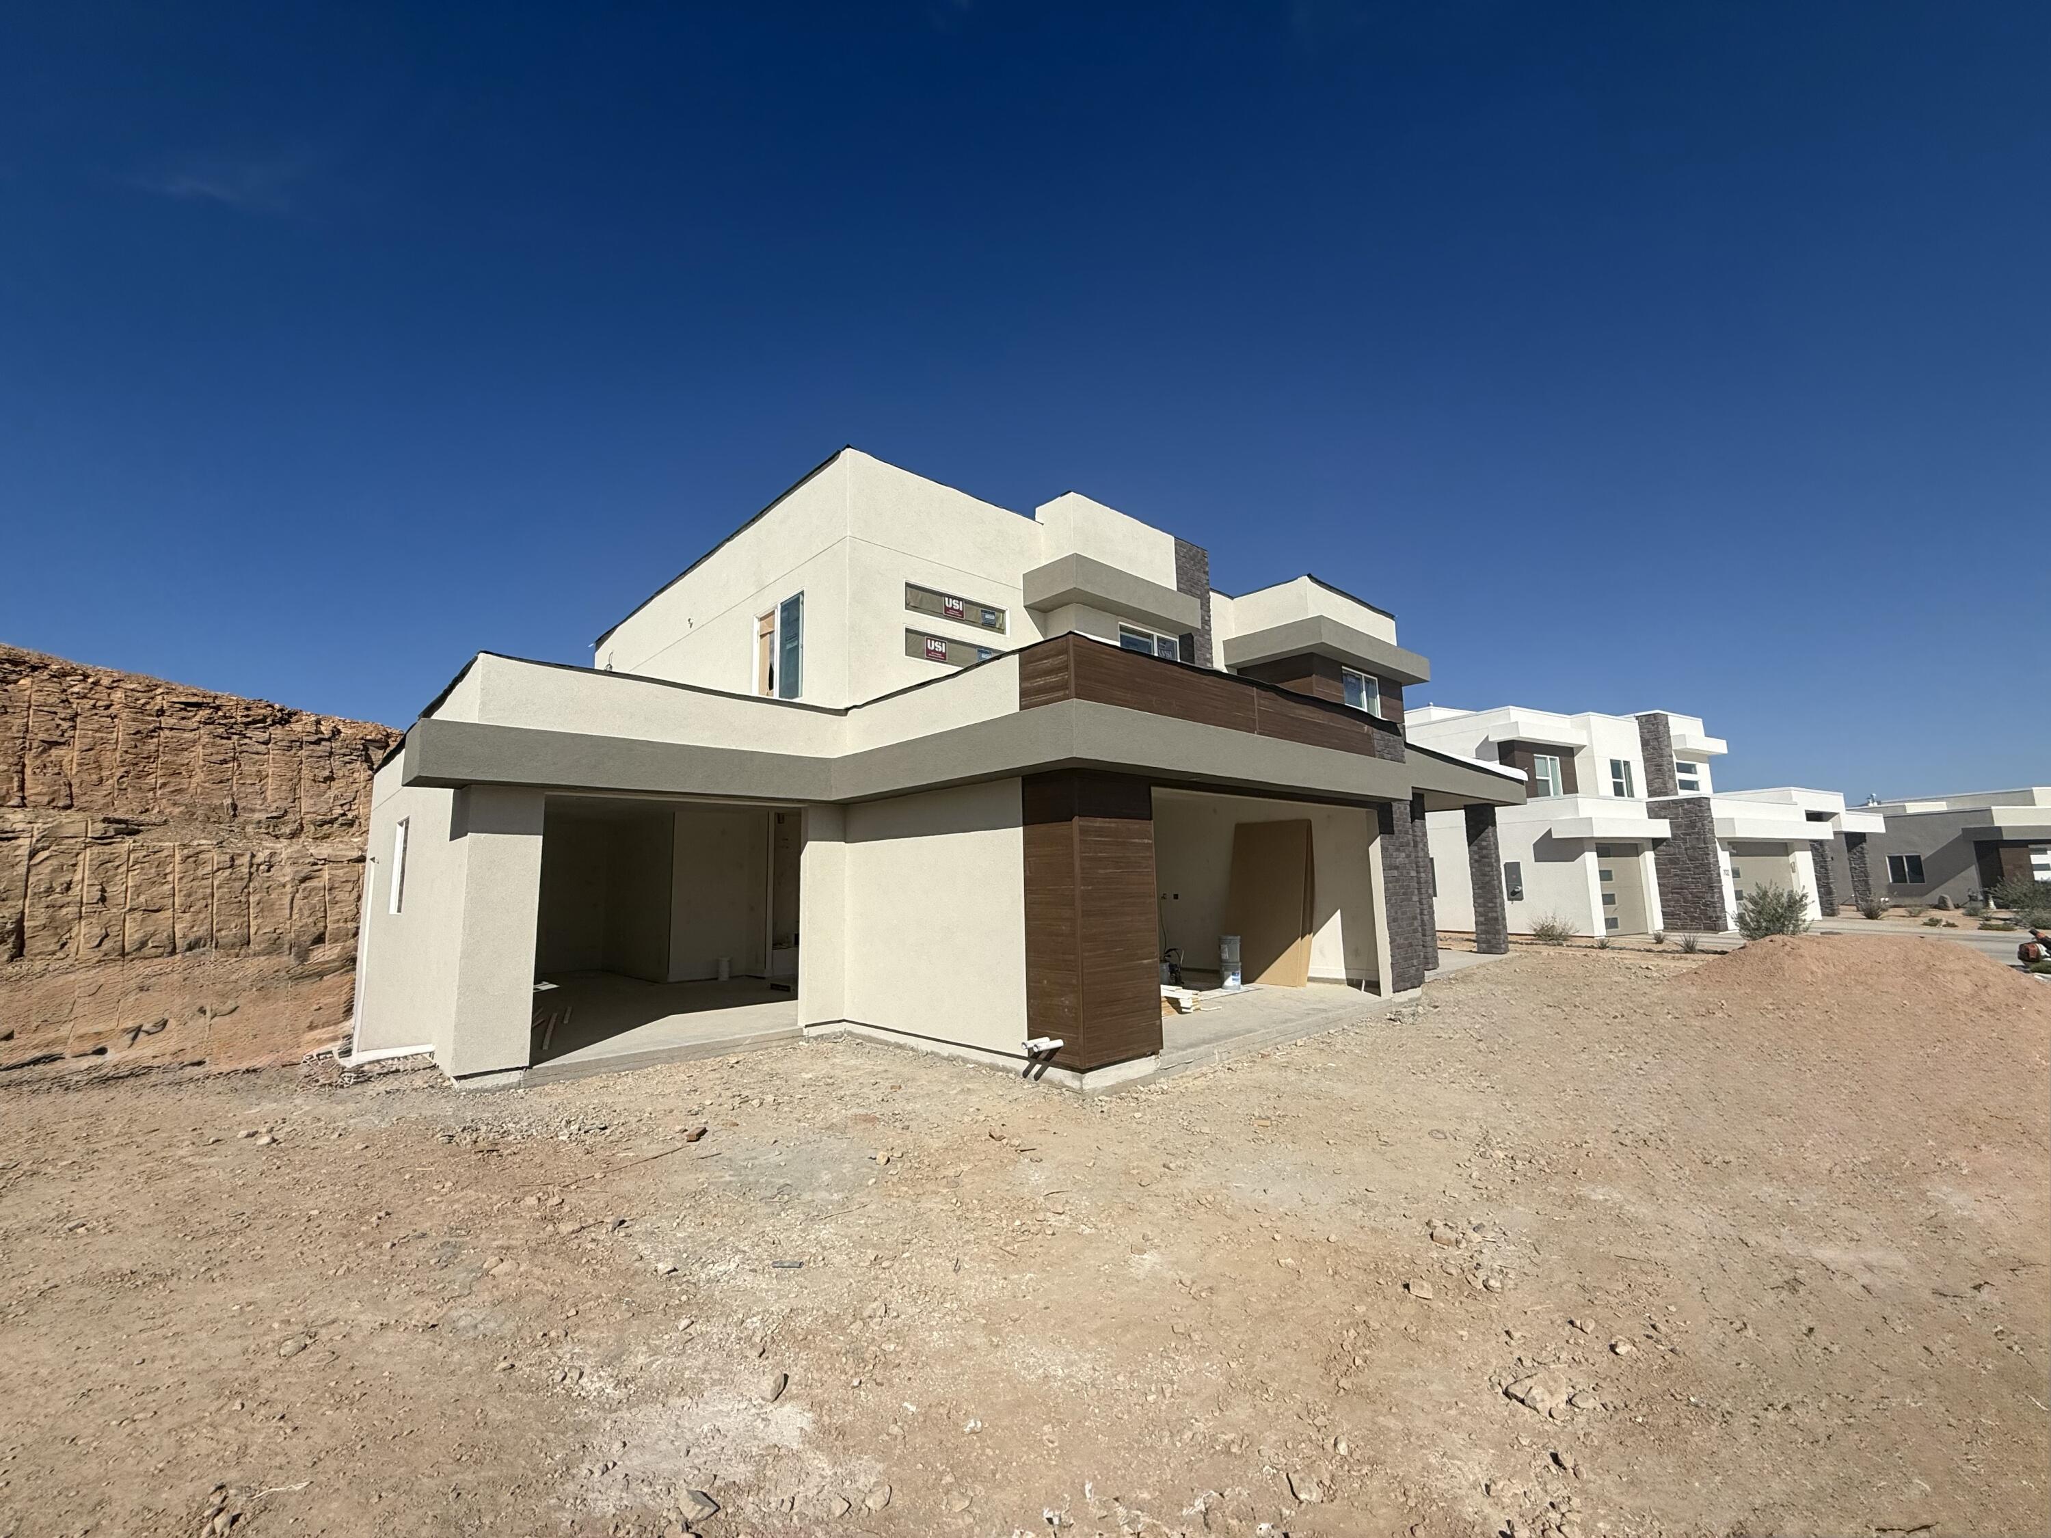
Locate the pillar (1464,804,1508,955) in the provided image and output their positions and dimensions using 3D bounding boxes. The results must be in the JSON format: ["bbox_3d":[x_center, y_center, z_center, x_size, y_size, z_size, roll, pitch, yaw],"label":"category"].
[{"bbox_3d":[8.601,2.060,15.581,0.430,2.740,0.430,6,-11,-43],"label":"pillar"}]

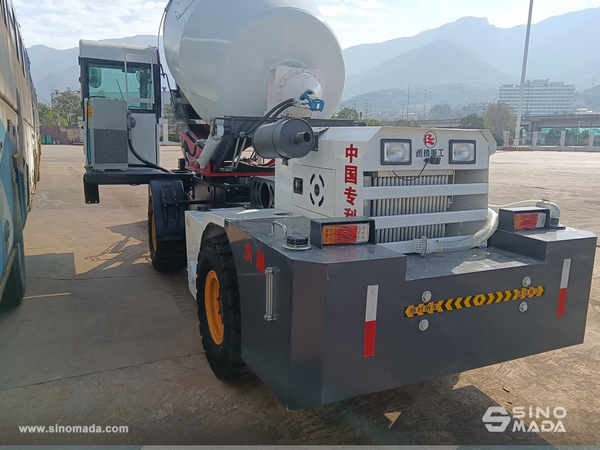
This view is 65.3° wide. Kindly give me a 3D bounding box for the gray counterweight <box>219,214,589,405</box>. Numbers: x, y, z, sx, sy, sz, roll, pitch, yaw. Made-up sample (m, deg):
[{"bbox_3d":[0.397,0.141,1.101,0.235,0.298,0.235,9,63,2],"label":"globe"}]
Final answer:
[{"bbox_3d":[0.613,0.342,2.609,1.828,0.664,0.989,-3,12,-24],"label":"gray counterweight"}]

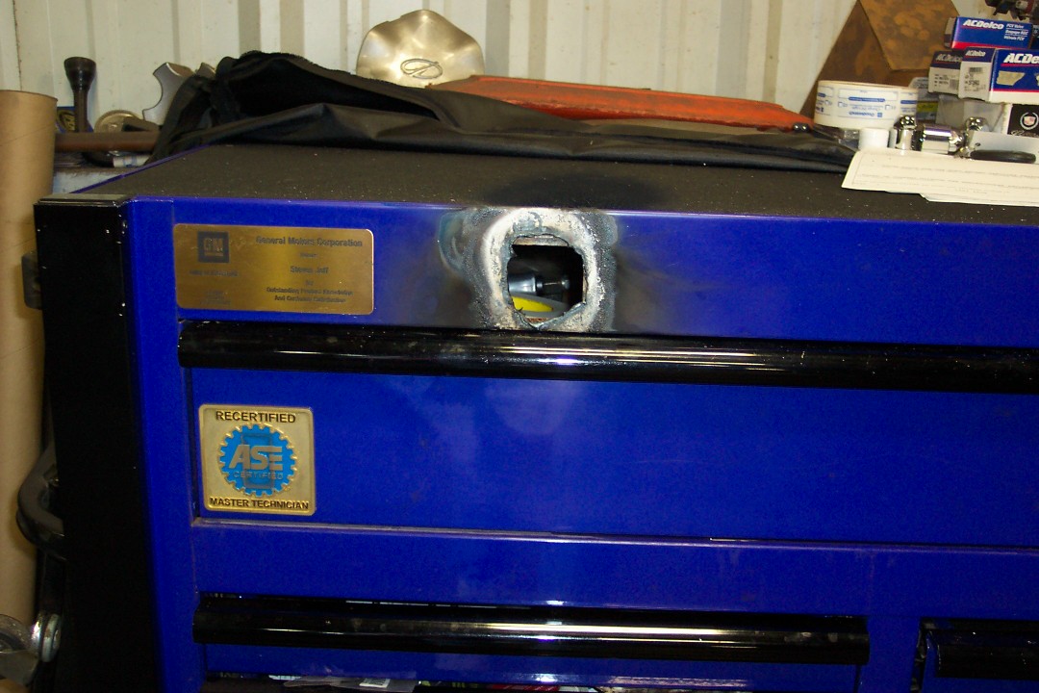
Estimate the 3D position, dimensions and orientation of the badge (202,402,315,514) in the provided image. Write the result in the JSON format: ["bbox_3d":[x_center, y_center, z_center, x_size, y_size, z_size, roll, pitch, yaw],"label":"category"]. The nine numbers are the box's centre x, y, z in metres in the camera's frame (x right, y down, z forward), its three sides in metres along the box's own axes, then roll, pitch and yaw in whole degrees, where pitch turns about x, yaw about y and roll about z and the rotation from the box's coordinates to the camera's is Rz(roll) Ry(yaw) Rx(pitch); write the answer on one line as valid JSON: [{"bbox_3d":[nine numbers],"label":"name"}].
[{"bbox_3d":[-0.142,0.062,0.593,0.062,0.062,0.003,2,16,1],"label":"badge"}]

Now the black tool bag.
[{"bbox_3d":[-0.005,-0.199,0.903,0.502,0.072,0.273,3,16,5],"label":"black tool bag"}]

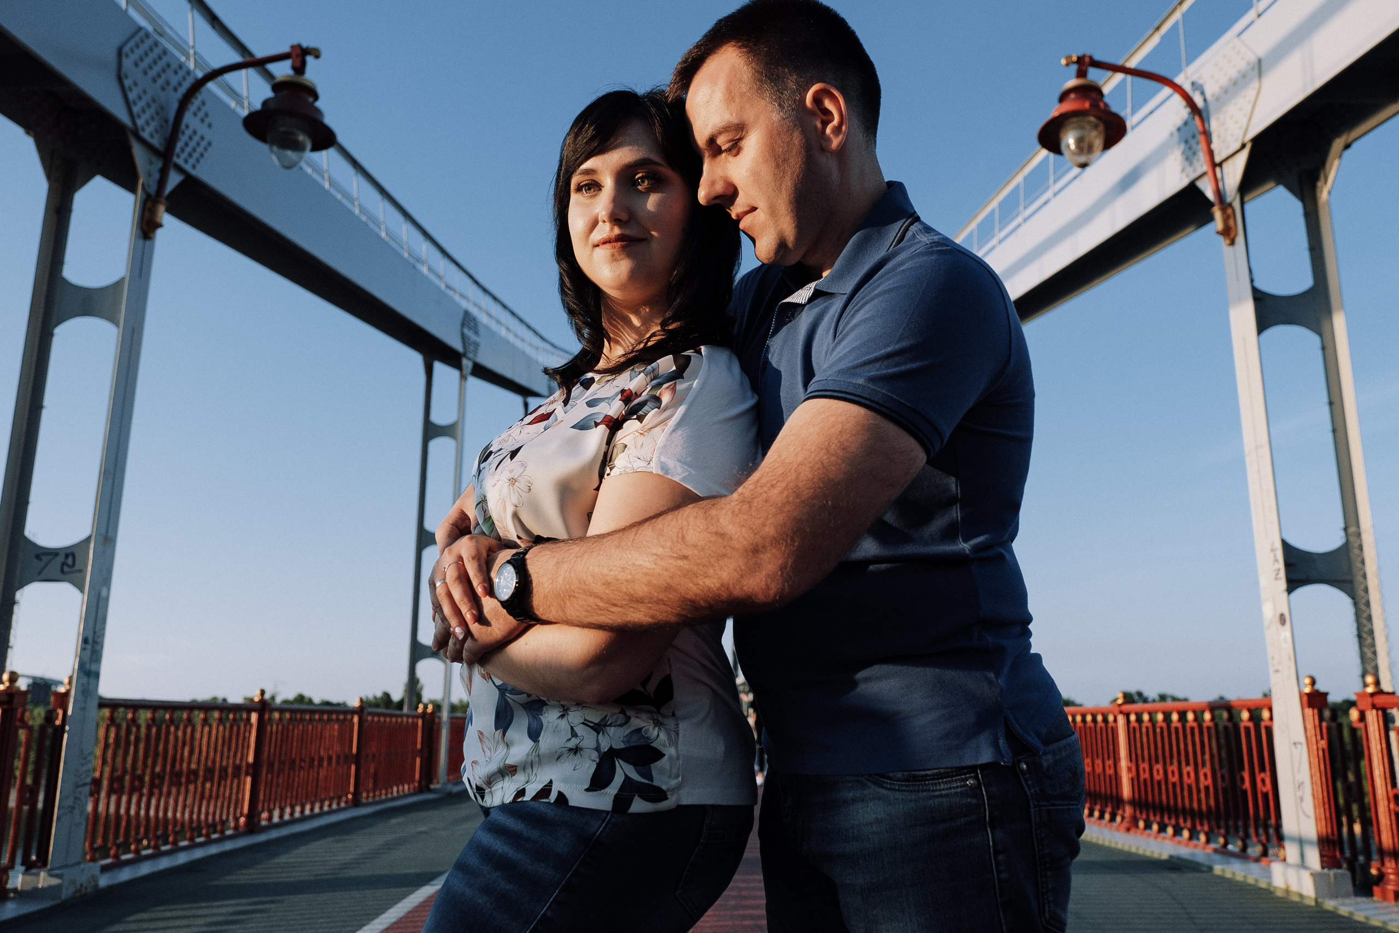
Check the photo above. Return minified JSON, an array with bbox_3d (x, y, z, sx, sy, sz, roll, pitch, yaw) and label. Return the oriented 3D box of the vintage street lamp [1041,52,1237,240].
[{"bbox_3d":[3.057,-2.267,7.167,1.271,1.487,0.601,0,-13,0],"label":"vintage street lamp"}]

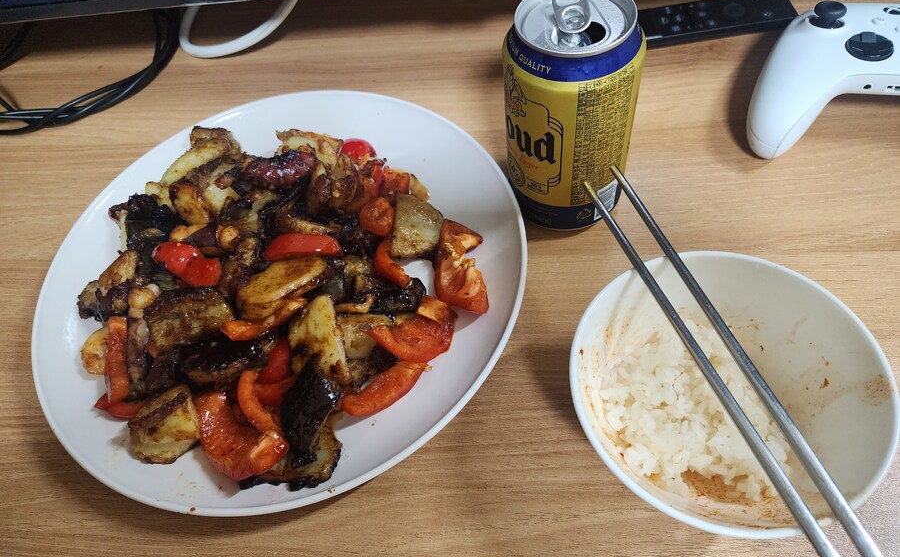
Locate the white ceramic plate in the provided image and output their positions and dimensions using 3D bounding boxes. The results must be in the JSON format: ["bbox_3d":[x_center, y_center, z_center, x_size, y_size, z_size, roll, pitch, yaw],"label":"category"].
[{"bbox_3d":[-0.092,-0.004,0.338,0.269,0.027,0.269,-12,56,0],"label":"white ceramic plate"}]

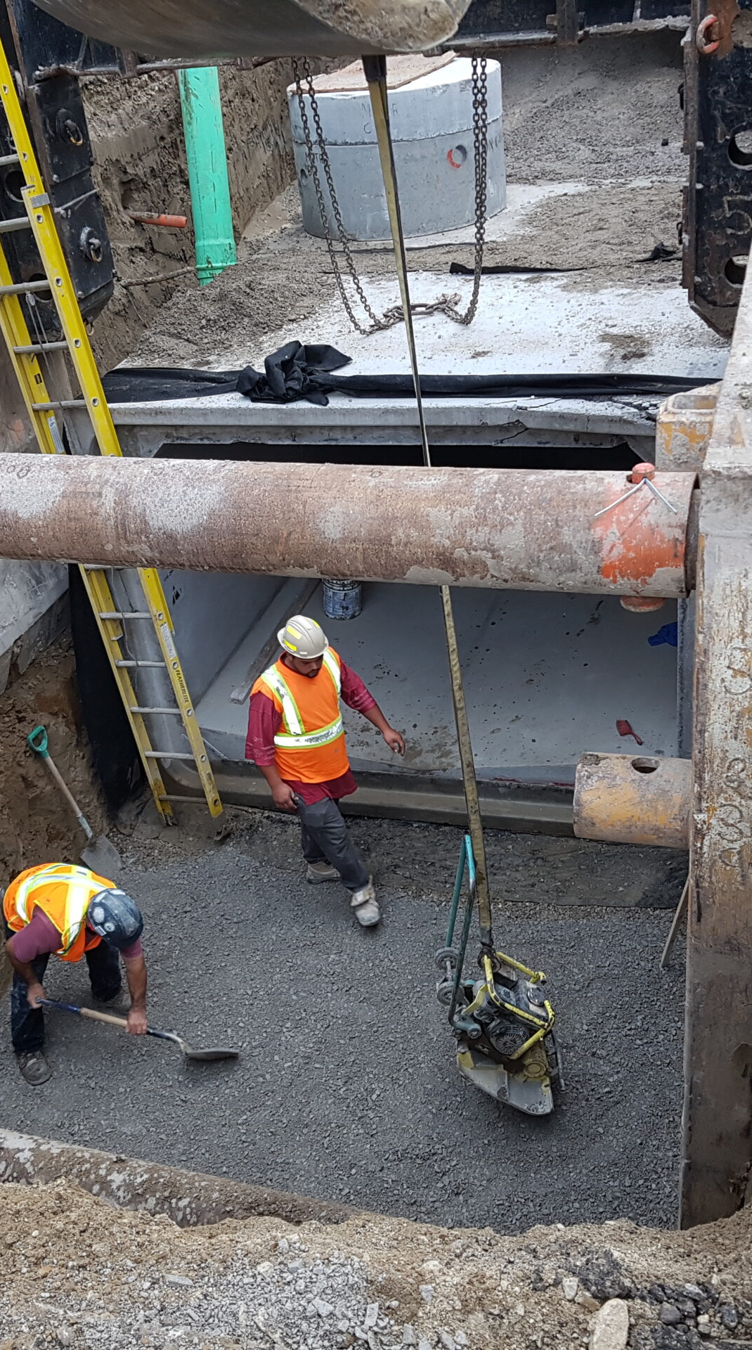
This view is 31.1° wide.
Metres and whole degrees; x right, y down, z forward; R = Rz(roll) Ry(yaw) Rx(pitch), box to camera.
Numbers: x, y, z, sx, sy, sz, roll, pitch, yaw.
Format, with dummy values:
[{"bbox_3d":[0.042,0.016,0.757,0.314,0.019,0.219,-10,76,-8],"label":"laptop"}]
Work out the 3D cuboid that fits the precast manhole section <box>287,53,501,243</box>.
[{"bbox_3d":[0.161,-3.688,9.399,1.455,0.910,1.455,4,33,17],"label":"precast manhole section"}]

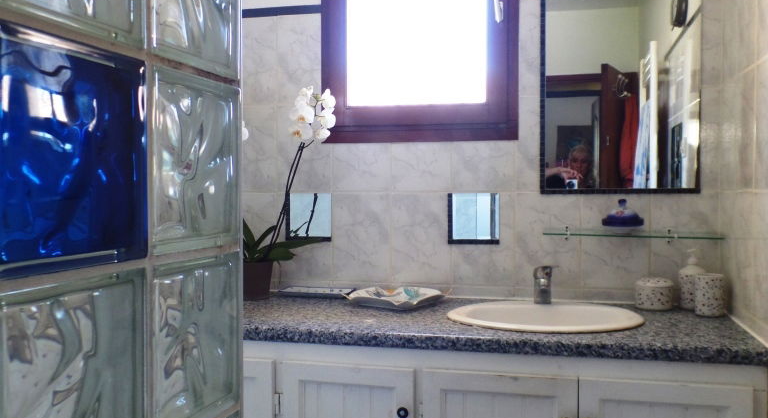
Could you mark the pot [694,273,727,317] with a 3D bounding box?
[{"bbox_3d":[0.904,0.239,1.889,0.077,0.110,0.077,0,1,14],"label":"pot"}]

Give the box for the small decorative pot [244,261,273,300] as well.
[{"bbox_3d":[-0.419,0.227,2.183,0.128,0.122,0.128,0,1,0],"label":"small decorative pot"}]

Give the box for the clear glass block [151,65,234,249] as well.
[{"bbox_3d":[-0.240,-0.051,0.766,0.080,0.190,0.190,0,1,15],"label":"clear glass block"}]

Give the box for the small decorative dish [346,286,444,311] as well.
[{"bbox_3d":[0.043,0.272,2.070,0.220,0.036,0.210,1,2,39],"label":"small decorative dish"}]

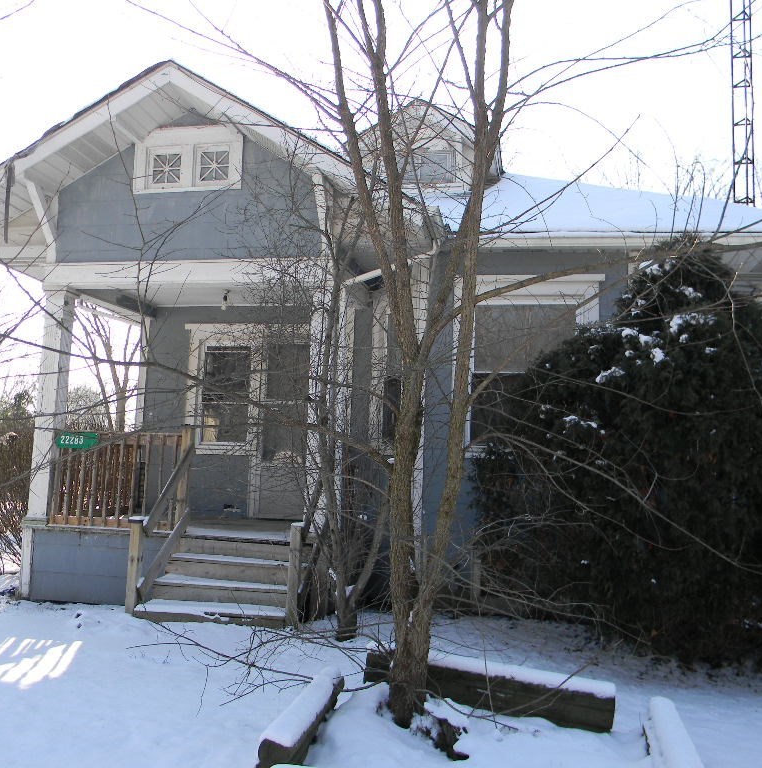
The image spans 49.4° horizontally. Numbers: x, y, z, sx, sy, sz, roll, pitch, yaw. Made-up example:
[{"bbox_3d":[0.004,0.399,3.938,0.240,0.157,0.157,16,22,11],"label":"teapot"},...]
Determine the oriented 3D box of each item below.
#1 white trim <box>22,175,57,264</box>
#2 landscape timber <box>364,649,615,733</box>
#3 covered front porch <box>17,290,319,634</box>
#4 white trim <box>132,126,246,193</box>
[{"bbox_3d":[-3.449,-1.648,8.325,0.122,0.725,0.573,1,-7,10],"label":"white trim"},{"bbox_3d":[0.640,1.837,5.089,1.650,0.229,0.206,-2,-8,33],"label":"landscape timber"},{"bbox_3d":[-1.896,0.652,8.867,3.076,3.176,3.015,1,-7,10],"label":"covered front porch"},{"bbox_3d":[-1.962,-2.305,8.404,1.164,0.710,0.099,1,-7,10],"label":"white trim"}]

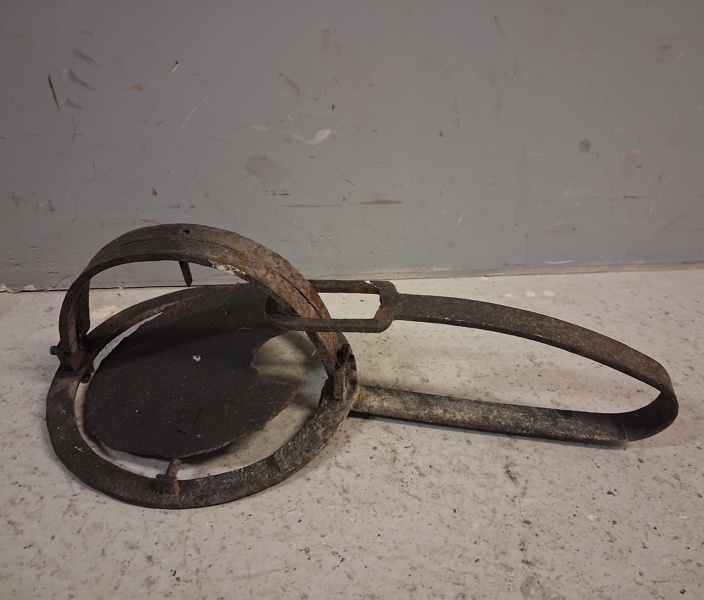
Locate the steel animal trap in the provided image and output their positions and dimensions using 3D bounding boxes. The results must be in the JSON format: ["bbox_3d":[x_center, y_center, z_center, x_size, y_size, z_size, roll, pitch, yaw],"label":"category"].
[{"bbox_3d":[0.004,0.028,0.475,0.507,0.137,0.254,7,38,4],"label":"steel animal trap"}]

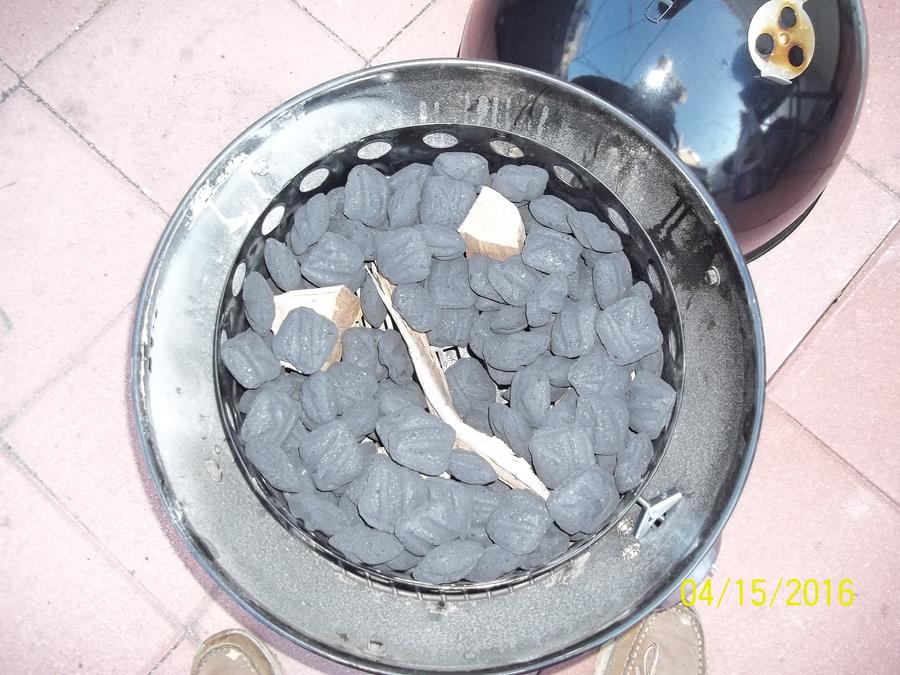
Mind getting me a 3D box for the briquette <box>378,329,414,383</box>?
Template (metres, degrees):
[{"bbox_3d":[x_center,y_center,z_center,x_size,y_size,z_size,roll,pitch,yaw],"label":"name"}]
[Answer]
[{"bbox_3d":[-0.046,0.015,0.717,0.029,0.050,0.050,-18,90,4],"label":"briquette"}]

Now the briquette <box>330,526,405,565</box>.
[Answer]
[{"bbox_3d":[-0.064,0.161,0.645,0.052,0.052,0.030,15,90,-31],"label":"briquette"}]

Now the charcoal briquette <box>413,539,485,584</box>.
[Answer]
[{"bbox_3d":[-0.001,0.179,0.664,0.058,0.053,0.028,-23,98,0],"label":"charcoal briquette"}]

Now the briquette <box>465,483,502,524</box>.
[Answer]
[{"bbox_3d":[0.026,0.136,0.678,0.050,0.030,0.050,11,84,1],"label":"briquette"}]

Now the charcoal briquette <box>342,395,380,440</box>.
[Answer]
[{"bbox_3d":[-0.081,0.069,0.740,0.052,0.028,0.053,-17,109,-3],"label":"charcoal briquette"}]

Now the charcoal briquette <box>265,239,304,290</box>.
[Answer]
[{"bbox_3d":[-0.143,-0.063,0.715,0.028,0.052,0.053,-31,90,5],"label":"charcoal briquette"}]

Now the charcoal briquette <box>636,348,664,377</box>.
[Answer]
[{"bbox_3d":[0.161,0.014,0.710,0.050,0.030,0.050,-1,89,38],"label":"charcoal briquette"}]

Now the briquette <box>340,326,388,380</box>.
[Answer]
[{"bbox_3d":[-0.072,0.014,0.720,0.050,0.029,0.050,0,87,-2],"label":"briquette"}]

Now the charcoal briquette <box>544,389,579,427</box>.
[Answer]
[{"bbox_3d":[0.099,0.063,0.713,0.049,0.026,0.049,-43,46,0],"label":"charcoal briquette"}]

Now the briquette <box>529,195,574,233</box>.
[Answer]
[{"bbox_3d":[0.092,-0.110,0.741,0.049,0.049,0.026,30,115,2],"label":"briquette"}]

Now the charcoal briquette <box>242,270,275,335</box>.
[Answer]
[{"bbox_3d":[-0.163,-0.030,0.706,0.026,0.049,0.049,-9,94,-6],"label":"charcoal briquette"}]

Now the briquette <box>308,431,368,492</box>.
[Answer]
[{"bbox_3d":[-0.092,0.095,0.659,0.050,0.030,0.050,37,92,2],"label":"briquette"}]

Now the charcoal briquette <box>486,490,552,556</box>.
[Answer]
[{"bbox_3d":[0.054,0.144,0.646,0.049,0.026,0.049,12,66,15],"label":"charcoal briquette"}]

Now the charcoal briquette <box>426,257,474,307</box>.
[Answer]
[{"bbox_3d":[0.000,-0.049,0.720,0.052,0.028,0.053,0,84,0],"label":"charcoal briquette"}]

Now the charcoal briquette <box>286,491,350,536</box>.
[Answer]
[{"bbox_3d":[-0.112,0.150,0.715,0.053,0.028,0.052,31,58,-2],"label":"charcoal briquette"}]

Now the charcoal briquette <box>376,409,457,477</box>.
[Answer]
[{"bbox_3d":[-0.026,0.082,0.649,0.049,0.026,0.049,23,70,10],"label":"charcoal briquette"}]

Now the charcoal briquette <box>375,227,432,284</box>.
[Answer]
[{"bbox_3d":[-0.040,-0.070,0.709,0.050,0.029,0.050,-14,85,-1],"label":"charcoal briquette"}]

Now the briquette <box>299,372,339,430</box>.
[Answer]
[{"bbox_3d":[-0.108,0.052,0.692,0.026,0.049,0.049,-12,88,20],"label":"briquette"}]

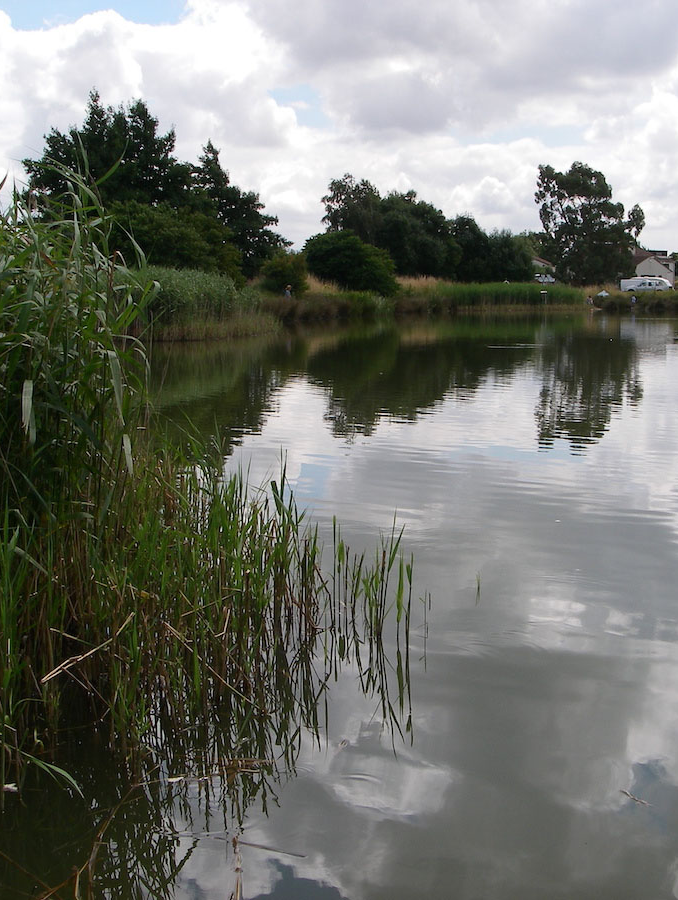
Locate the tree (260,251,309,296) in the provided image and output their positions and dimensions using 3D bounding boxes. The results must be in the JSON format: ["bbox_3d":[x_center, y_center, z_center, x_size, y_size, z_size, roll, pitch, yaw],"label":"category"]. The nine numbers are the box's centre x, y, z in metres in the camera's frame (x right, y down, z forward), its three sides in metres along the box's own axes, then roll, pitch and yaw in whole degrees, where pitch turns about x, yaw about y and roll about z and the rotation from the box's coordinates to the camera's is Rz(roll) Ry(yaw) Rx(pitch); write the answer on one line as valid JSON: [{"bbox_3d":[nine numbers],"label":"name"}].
[{"bbox_3d":[-3.641,-11.729,87.814,3.340,3.106,3.340,0,7,0],"label":"tree"}]

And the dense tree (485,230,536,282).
[{"bbox_3d":[17.627,-19.621,134.668,5.227,5.566,5.227,0,7,0],"label":"dense tree"}]

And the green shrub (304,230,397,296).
[{"bbox_3d":[0.768,-12.944,91.724,6.774,4.620,6.097,0,7,0],"label":"green shrub"}]

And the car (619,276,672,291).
[{"bbox_3d":[29.806,-15.850,127.905,4.700,1.650,1.850,0,7,0],"label":"car"}]

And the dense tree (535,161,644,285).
[{"bbox_3d":[28.144,-25.208,147.164,12.134,14.001,10.921,0,7,0],"label":"dense tree"}]

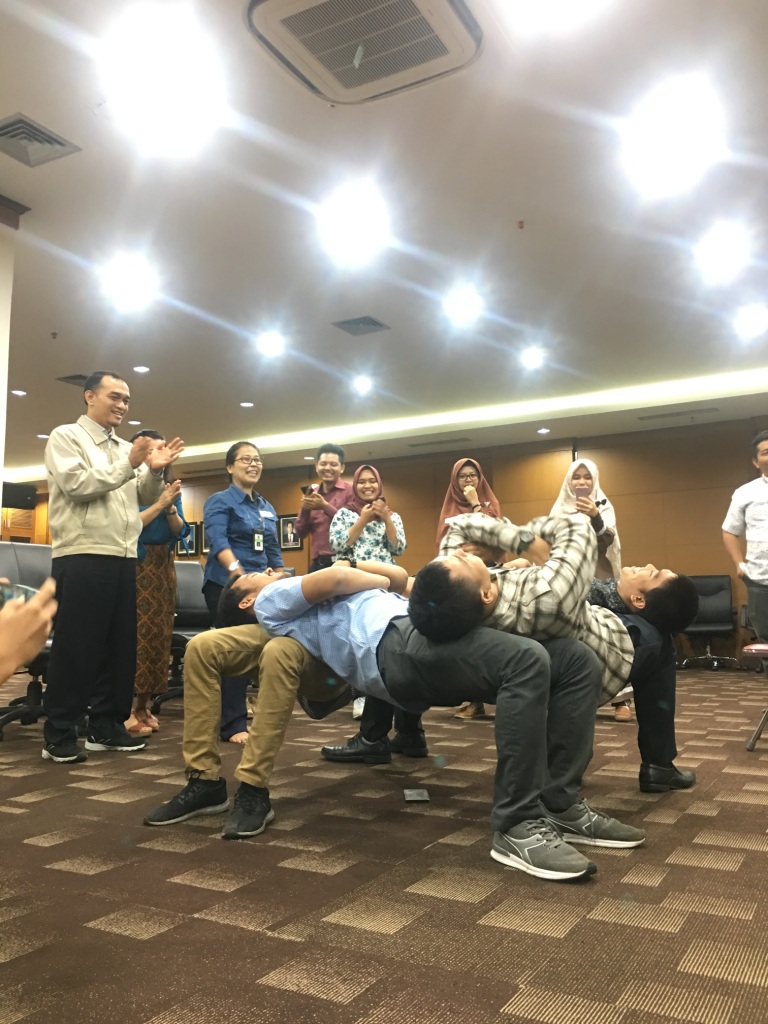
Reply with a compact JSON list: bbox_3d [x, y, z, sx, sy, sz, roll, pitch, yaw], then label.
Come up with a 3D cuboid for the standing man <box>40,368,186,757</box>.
[{"bbox_3d":[-1.202,0.203,3.883,0.530,1.720,0.540,-3,-7,18],"label":"standing man"}]

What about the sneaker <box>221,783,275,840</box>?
[{"bbox_3d":[-0.399,0.866,2.513,0.105,0.115,0.280,-3,-7,17],"label":"sneaker"}]

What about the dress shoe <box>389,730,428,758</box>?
[{"bbox_3d":[0.045,0.968,3.615,0.300,0.115,0.105,-3,-7,18],"label":"dress shoe"}]

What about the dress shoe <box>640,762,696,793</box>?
[{"bbox_3d":[0.967,0.881,2.917,0.280,0.105,0.100,4,-8,-31],"label":"dress shoe"}]

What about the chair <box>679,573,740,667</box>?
[{"bbox_3d":[3.395,1.151,9.004,0.660,0.970,0.650,-4,-7,24],"label":"chair"}]

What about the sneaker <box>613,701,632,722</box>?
[{"bbox_3d":[1.356,1.126,4.896,0.100,0.100,0.250,-2,-7,14],"label":"sneaker"}]

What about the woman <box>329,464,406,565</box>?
[{"bbox_3d":[-0.093,0.457,5.031,0.460,1.490,0.340,0,-7,-5],"label":"woman"}]

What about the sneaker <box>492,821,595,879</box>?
[{"bbox_3d":[0.366,0.772,2.004,0.110,0.115,0.298,5,-9,-38],"label":"sneaker"}]

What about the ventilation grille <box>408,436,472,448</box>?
[{"bbox_3d":[0.669,-0.817,10.153,0.800,0.040,0.170,-4,-7,29],"label":"ventilation grille"}]

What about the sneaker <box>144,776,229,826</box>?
[{"bbox_3d":[-0.583,0.845,2.536,0.108,0.115,0.295,-6,-9,40],"label":"sneaker"}]

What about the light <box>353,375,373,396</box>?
[{"bbox_3d":[-0.204,-1.200,8.137,0.170,0.060,0.170,-4,-7,29],"label":"light"}]

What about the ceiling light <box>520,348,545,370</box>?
[{"bbox_3d":[1.266,-1.309,7.315,0.170,0.060,0.170,-4,-7,29],"label":"ceiling light"}]

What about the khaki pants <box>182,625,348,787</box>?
[{"bbox_3d":[-0.299,0.594,2.761,0.440,0.470,0.640,-5,-8,34],"label":"khaki pants"}]

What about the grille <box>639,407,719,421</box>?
[{"bbox_3d":[3.130,-1.040,9.121,0.800,0.030,0.180,-4,-8,29],"label":"grille"}]

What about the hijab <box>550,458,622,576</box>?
[{"bbox_3d":[1.199,0.052,5.050,0.420,0.720,0.340,-2,-7,11],"label":"hijab"}]

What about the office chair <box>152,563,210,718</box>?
[{"bbox_3d":[-1.321,0.788,5.529,0.640,0.950,0.640,2,-7,-18],"label":"office chair"}]

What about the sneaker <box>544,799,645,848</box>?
[{"bbox_3d":[0.558,0.836,2.339,0.285,0.115,0.105,-4,-7,28],"label":"sneaker"}]

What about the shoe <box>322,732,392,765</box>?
[{"bbox_3d":[-0.111,0.952,3.490,0.303,0.120,0.107,-3,-7,20],"label":"shoe"}]

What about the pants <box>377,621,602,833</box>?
[{"bbox_3d":[0.292,0.572,2.380,0.580,0.550,0.430,-6,-8,38],"label":"pants"}]

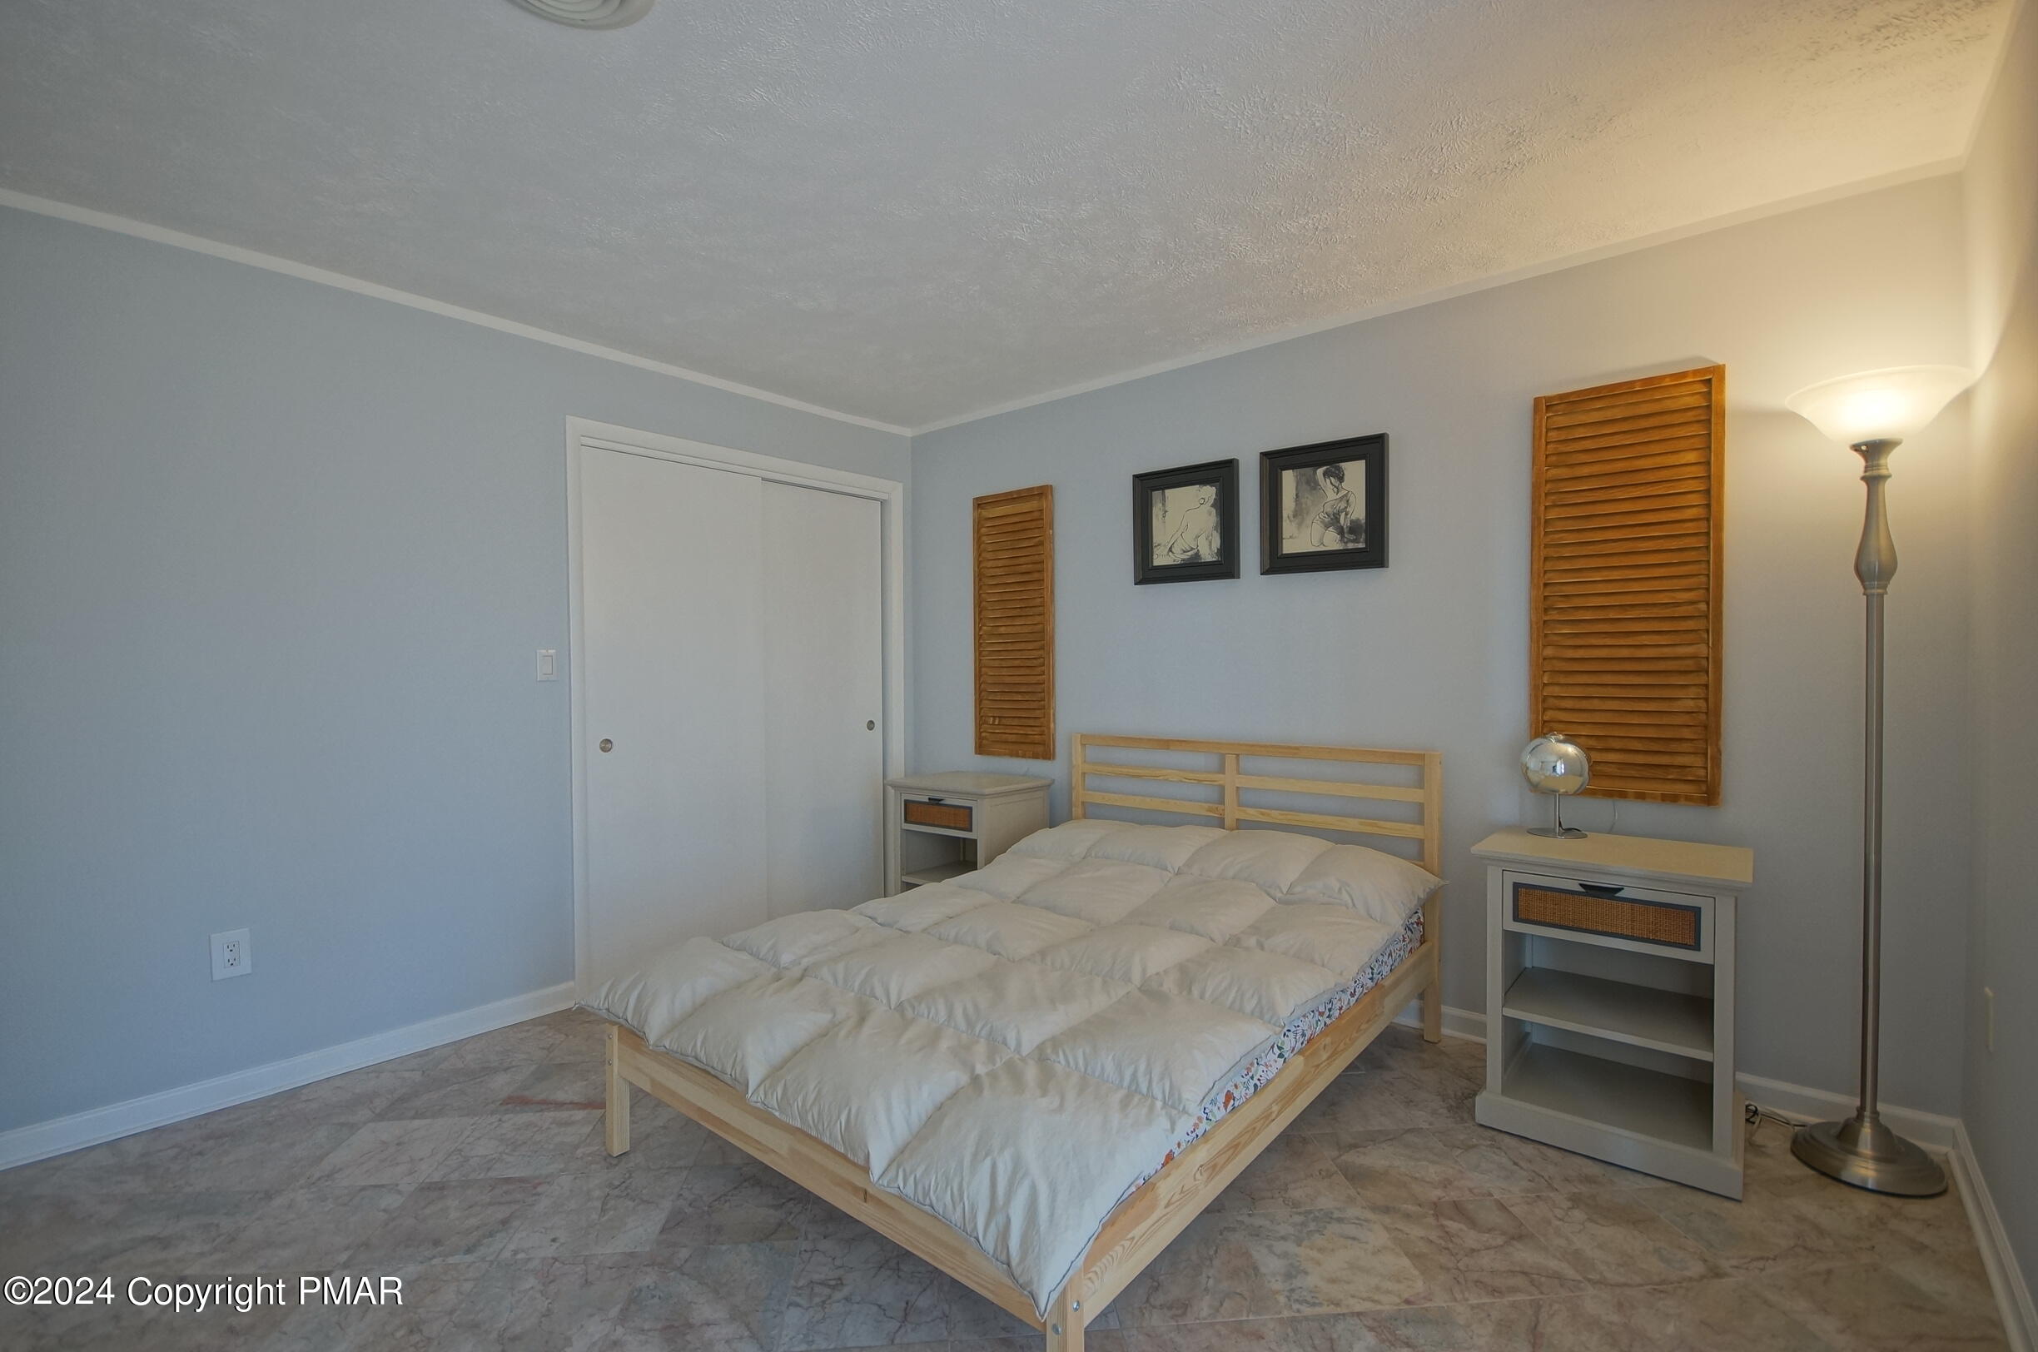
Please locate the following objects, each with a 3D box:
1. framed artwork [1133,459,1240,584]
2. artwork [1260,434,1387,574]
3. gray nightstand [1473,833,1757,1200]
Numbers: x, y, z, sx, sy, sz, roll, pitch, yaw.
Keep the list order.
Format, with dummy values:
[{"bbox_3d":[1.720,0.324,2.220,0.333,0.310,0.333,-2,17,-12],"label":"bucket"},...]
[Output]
[{"bbox_3d":[0.651,-0.591,3.323,0.443,0.446,0.030,0,1,39],"label":"framed artwork"},{"bbox_3d":[1.068,-0.592,2.985,0.432,0.449,0.030,0,1,39],"label":"artwork"},{"bbox_3d":[1.535,0.810,2.209,0.557,0.722,0.415,0,1,39],"label":"gray nightstand"}]

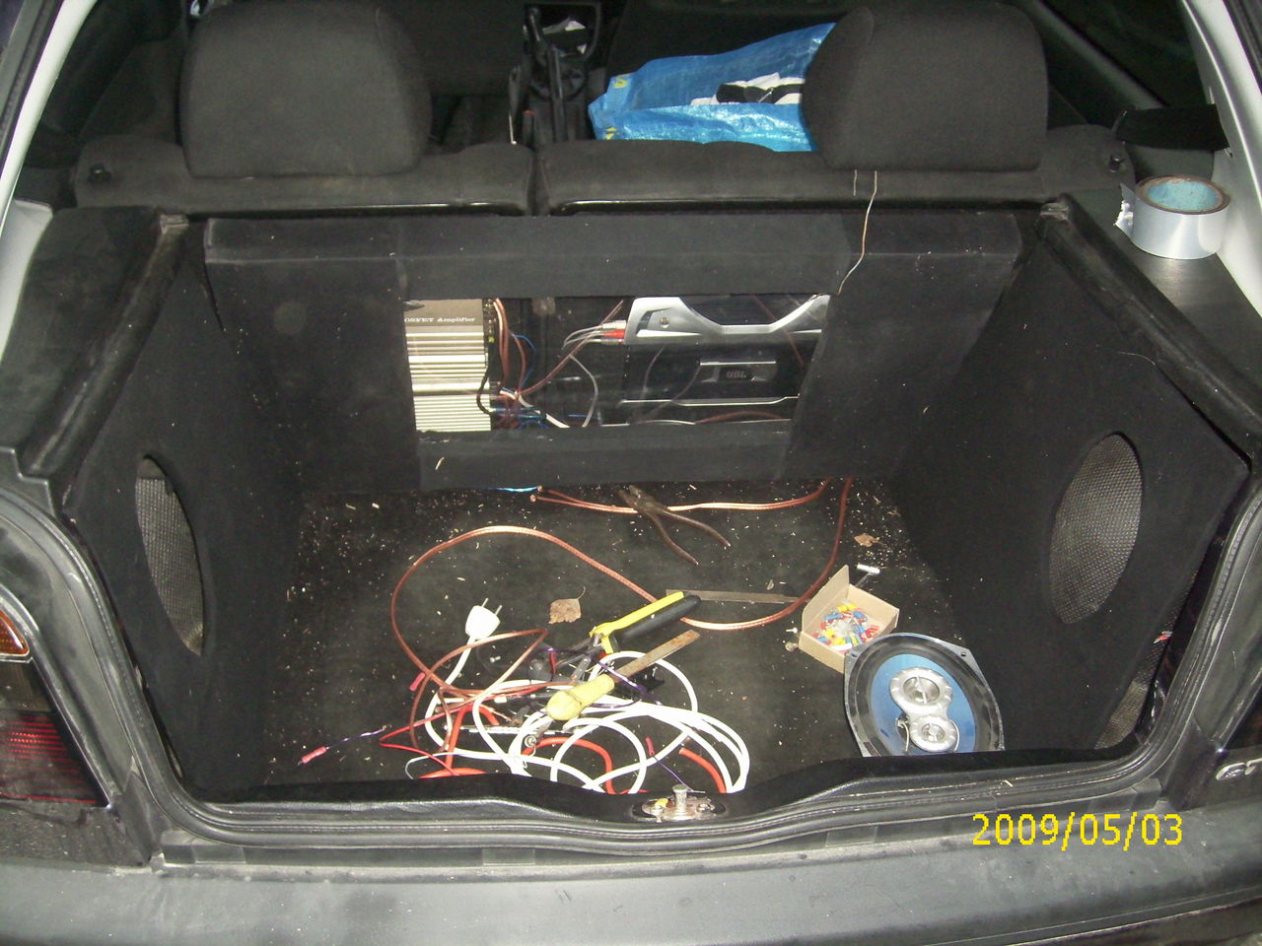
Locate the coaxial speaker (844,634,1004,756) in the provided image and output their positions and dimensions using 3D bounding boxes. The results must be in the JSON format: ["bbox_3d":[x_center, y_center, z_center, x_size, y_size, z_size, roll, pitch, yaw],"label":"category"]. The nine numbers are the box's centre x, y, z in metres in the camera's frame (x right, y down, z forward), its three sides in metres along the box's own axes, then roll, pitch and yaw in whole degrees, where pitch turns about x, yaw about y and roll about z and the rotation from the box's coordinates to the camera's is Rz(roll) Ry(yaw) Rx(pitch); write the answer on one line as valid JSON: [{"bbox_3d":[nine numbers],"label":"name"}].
[{"bbox_3d":[0.318,0.282,1.282,0.165,0.096,0.237,-2,37,-3],"label":"coaxial speaker"}]

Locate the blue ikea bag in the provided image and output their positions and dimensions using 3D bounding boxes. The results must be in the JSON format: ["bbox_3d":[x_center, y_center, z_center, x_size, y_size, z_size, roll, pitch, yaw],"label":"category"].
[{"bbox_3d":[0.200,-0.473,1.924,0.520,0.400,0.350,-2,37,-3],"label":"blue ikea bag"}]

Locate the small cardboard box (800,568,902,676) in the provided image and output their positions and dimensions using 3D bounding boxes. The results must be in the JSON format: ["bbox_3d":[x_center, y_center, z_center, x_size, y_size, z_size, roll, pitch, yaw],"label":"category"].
[{"bbox_3d":[0.273,0.180,1.449,0.078,0.058,0.114,26,44,31],"label":"small cardboard box"}]

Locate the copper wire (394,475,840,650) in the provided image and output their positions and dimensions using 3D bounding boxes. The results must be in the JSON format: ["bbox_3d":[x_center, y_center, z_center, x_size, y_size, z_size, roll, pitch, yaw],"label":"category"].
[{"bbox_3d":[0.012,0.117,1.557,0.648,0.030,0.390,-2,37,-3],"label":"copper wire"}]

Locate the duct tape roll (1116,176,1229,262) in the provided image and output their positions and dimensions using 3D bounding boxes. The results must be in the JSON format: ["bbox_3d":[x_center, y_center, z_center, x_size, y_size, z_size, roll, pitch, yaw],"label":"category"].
[{"bbox_3d":[0.567,-0.266,1.213,0.097,0.049,0.097,0,37,0],"label":"duct tape roll"}]

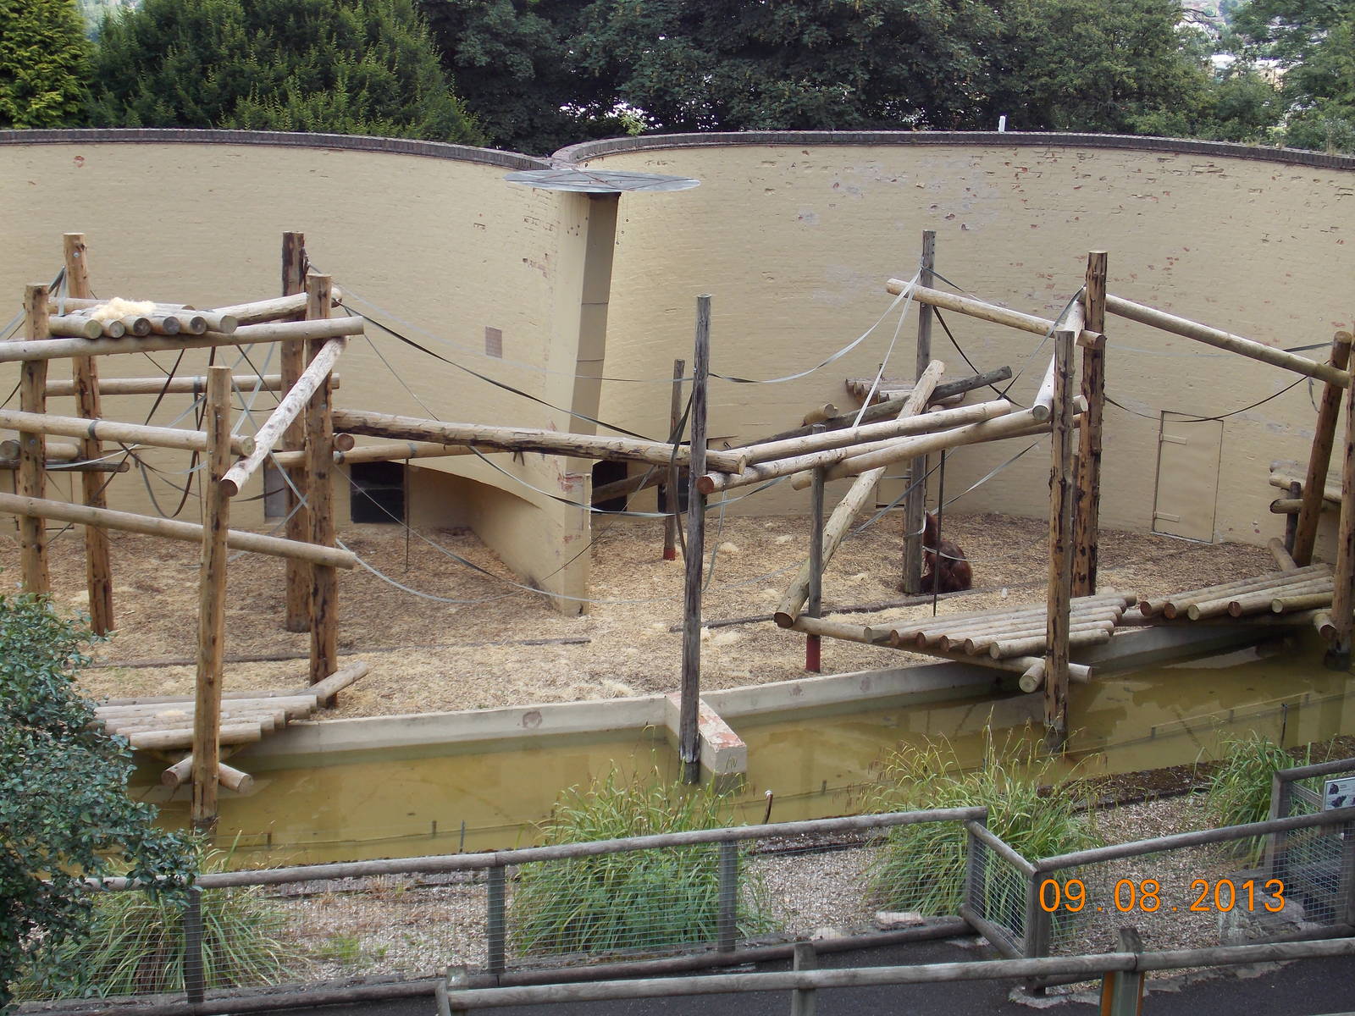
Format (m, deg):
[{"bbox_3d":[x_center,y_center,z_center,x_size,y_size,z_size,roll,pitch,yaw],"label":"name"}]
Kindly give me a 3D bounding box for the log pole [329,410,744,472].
[{"bbox_3d":[-1.419,-0.645,19.197,4.184,0.210,0.210,6,16,15],"label":"log pole"}]

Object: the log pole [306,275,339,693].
[{"bbox_3d":[-3.443,-0.122,19.738,0.260,4.283,0.260,-1,15,-10],"label":"log pole"}]

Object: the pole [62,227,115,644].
[{"bbox_3d":[-6.245,-0.725,21.619,0.235,4.362,0.235,-4,16,-16],"label":"pole"}]

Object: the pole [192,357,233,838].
[{"bbox_3d":[-4.713,0.993,20.562,0.246,4.904,0.246,2,15,-13],"label":"pole"}]

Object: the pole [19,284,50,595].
[{"bbox_3d":[-6.288,-0.159,20.036,0.265,4.093,0.265,0,15,-17],"label":"pole"}]

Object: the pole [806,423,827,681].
[{"bbox_3d":[1.696,0.534,24.857,0.162,3.094,0.162,1,15,4],"label":"pole"}]

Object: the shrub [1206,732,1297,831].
[{"bbox_3d":[5.952,2.860,20.843,0.950,1.000,0.900,6,16,17],"label":"shrub"}]

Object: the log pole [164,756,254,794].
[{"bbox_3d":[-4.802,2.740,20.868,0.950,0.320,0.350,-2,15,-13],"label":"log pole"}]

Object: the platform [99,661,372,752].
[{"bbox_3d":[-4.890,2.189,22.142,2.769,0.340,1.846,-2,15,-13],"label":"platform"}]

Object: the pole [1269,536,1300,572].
[{"bbox_3d":[8.983,0.693,30.132,0.160,0.160,0.750,39,16,-39],"label":"pole"}]

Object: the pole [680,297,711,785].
[{"bbox_3d":[0.178,0.358,18.707,0.155,4.634,0.155,2,15,1],"label":"pole"}]

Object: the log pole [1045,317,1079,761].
[{"bbox_3d":[4.395,0.423,23.384,0.237,5.018,0.237,1,15,11],"label":"log pole"}]

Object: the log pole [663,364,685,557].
[{"bbox_3d":[-0.030,-0.566,25.004,0.125,2.552,0.125,3,15,0],"label":"log pole"}]

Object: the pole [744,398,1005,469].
[{"bbox_3d":[2.015,-0.755,19.898,3.796,0.165,0.165,-12,20,-39],"label":"pole"}]

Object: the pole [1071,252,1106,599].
[{"bbox_3d":[4.707,-0.829,23.215,0.250,4.177,0.250,2,15,11],"label":"pole"}]

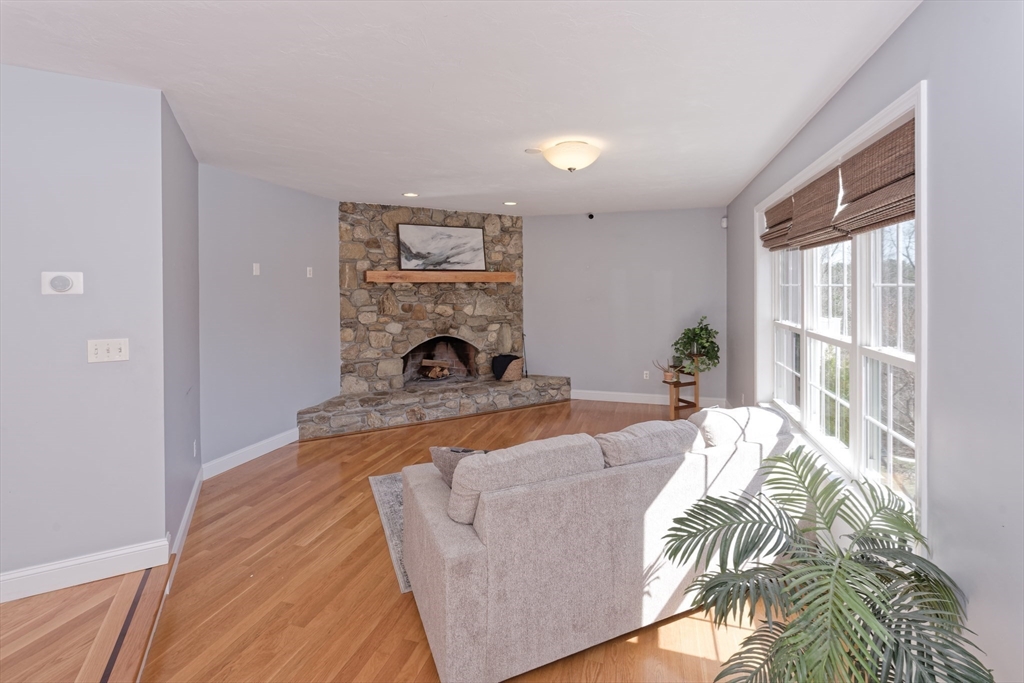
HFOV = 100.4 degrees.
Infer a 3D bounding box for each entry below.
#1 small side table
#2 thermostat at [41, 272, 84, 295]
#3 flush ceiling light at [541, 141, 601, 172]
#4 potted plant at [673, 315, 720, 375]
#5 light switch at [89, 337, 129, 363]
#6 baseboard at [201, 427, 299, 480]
[{"bbox_3d":[2.086,0.603,5.252,0.460,0.660,0.420,2,6,15],"label":"small side table"},{"bbox_3d":[-2.151,-0.279,2.040,0.148,0.108,0.030,-3,6,-29],"label":"thermostat"},{"bbox_3d":[0.436,-1.337,3.109,0.425,0.185,0.425,0,5,0],"label":"flush ceiling light"},{"bbox_3d":[2.284,0.043,5.282,0.560,0.680,0.520,0,5,0],"label":"potted plant"},{"bbox_3d":[-2.002,0.046,2.118,0.164,0.115,0.013,-3,6,-29],"label":"light switch"},{"bbox_3d":[-2.417,1.034,4.040,0.018,0.138,1.080,2,8,15],"label":"baseboard"}]

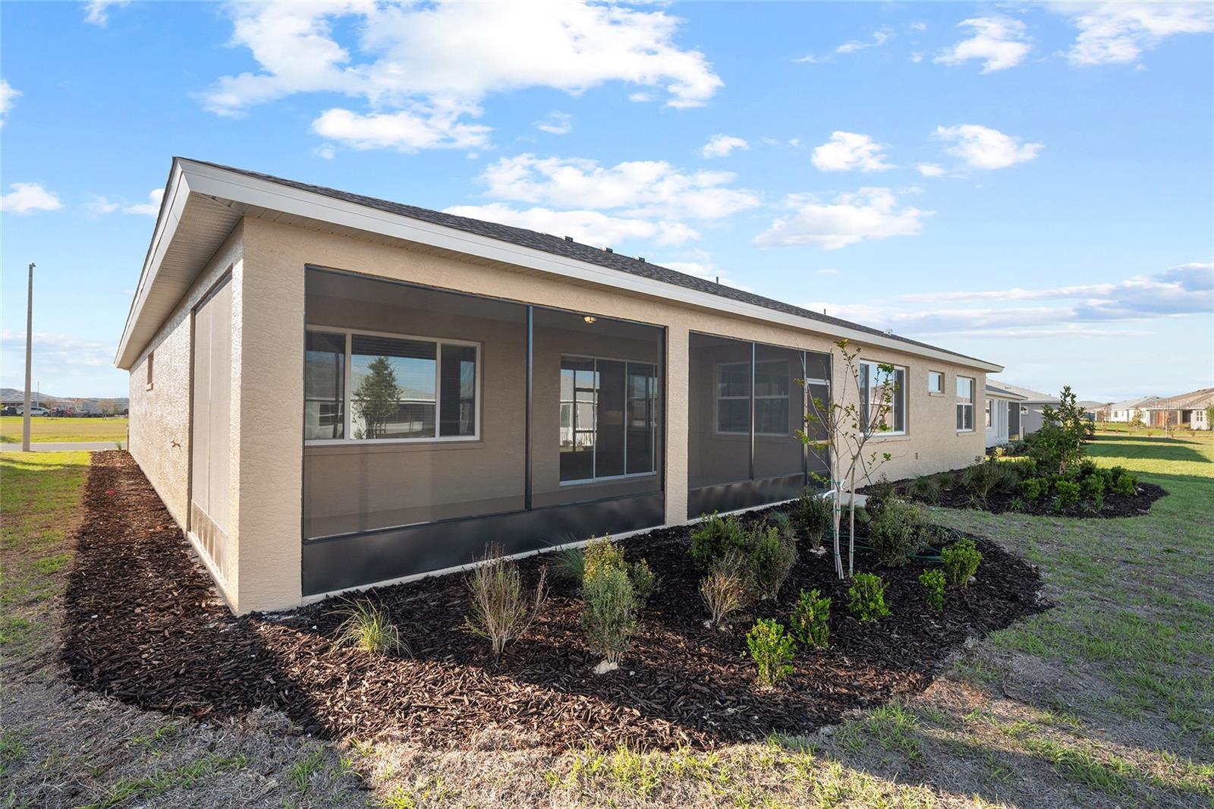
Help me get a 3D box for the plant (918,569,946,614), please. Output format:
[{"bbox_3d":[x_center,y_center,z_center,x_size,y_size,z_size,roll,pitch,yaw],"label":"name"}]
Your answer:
[{"bbox_3d":[2.484,1.421,4.120,0.180,0.321,0.190,0,-1,31],"label":"plant"}]

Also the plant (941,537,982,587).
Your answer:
[{"bbox_3d":[3.360,1.477,5.103,0.340,0.460,0.330,0,-1,33],"label":"plant"}]

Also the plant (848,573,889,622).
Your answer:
[{"bbox_3d":[1.916,1.407,3.953,0.282,0.353,0.270,0,-1,26],"label":"plant"}]

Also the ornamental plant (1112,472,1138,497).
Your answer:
[{"bbox_3d":[9.691,1.481,10.097,0.346,0.442,0.340,-1,-2,44],"label":"ornamental plant"}]

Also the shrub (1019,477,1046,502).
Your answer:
[{"bbox_3d":[7.961,1.570,10.096,0.430,0.460,0.417,0,-1,38],"label":"shrub"}]

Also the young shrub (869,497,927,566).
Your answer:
[{"bbox_3d":[2.961,1.270,5.498,0.553,0.704,0.540,0,-1,28],"label":"young shrub"}]

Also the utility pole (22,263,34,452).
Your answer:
[{"bbox_3d":[-24.934,-2.035,23.264,0.220,8.108,0.220,1,-1,-43],"label":"utility pole"}]

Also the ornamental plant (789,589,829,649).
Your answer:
[{"bbox_3d":[1.390,1.455,3.692,0.270,0.410,0.262,0,-1,21],"label":"ornamental plant"}]

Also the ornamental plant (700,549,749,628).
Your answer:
[{"bbox_3d":[0.865,1.360,4.010,0.360,0.560,0.349,0,-1,12],"label":"ornamental plant"}]

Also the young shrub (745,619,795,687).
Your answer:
[{"bbox_3d":[0.919,1.390,3.035,0.266,0.366,0.260,0,-1,17],"label":"young shrub"}]

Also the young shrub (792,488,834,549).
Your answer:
[{"bbox_3d":[2.300,1.271,6.034,0.426,0.654,0.420,0,-1,21],"label":"young shrub"}]

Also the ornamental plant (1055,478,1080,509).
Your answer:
[{"bbox_3d":[7.700,1.461,9.013,0.326,0.450,0.330,-1,-1,40],"label":"ornamental plant"}]

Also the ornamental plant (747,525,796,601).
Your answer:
[{"bbox_3d":[1.416,1.336,4.610,0.400,0.630,0.388,0,-1,17],"label":"ornamental plant"}]

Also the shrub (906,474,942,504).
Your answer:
[{"bbox_3d":[5.593,1.477,9.481,0.560,0.510,0.543,0,-1,31],"label":"shrub"}]

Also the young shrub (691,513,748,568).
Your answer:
[{"bbox_3d":[1.076,1.339,5.200,0.540,0.590,0.524,0,-1,12],"label":"young shrub"}]

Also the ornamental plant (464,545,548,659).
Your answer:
[{"bbox_3d":[-0.616,1.203,3.324,0.500,0.675,0.450,0,-1,-11],"label":"ornamental plant"}]

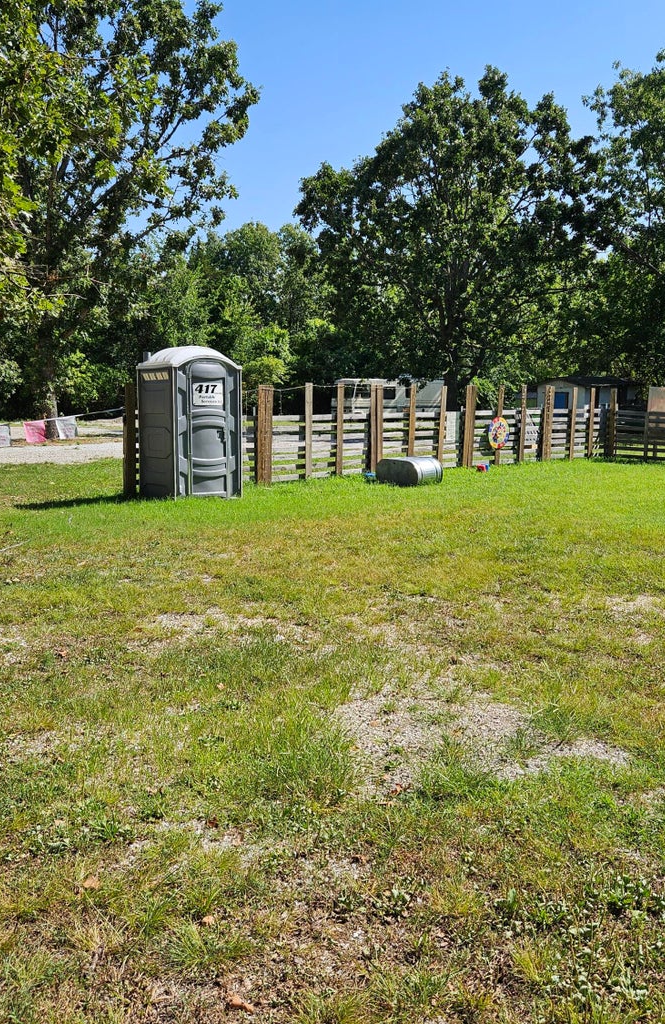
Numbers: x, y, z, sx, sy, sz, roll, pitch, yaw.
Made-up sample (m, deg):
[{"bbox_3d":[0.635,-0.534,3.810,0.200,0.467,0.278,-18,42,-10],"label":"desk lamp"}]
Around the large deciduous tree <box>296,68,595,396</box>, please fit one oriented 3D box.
[{"bbox_3d":[5.094,-11.607,40.889,13.400,16.000,13.000,-1,7,-7],"label":"large deciduous tree"}]

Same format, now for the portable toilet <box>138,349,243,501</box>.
[{"bbox_3d":[-2.182,-1.376,13.905,1.130,2.300,1.200,-5,9,-36],"label":"portable toilet"}]

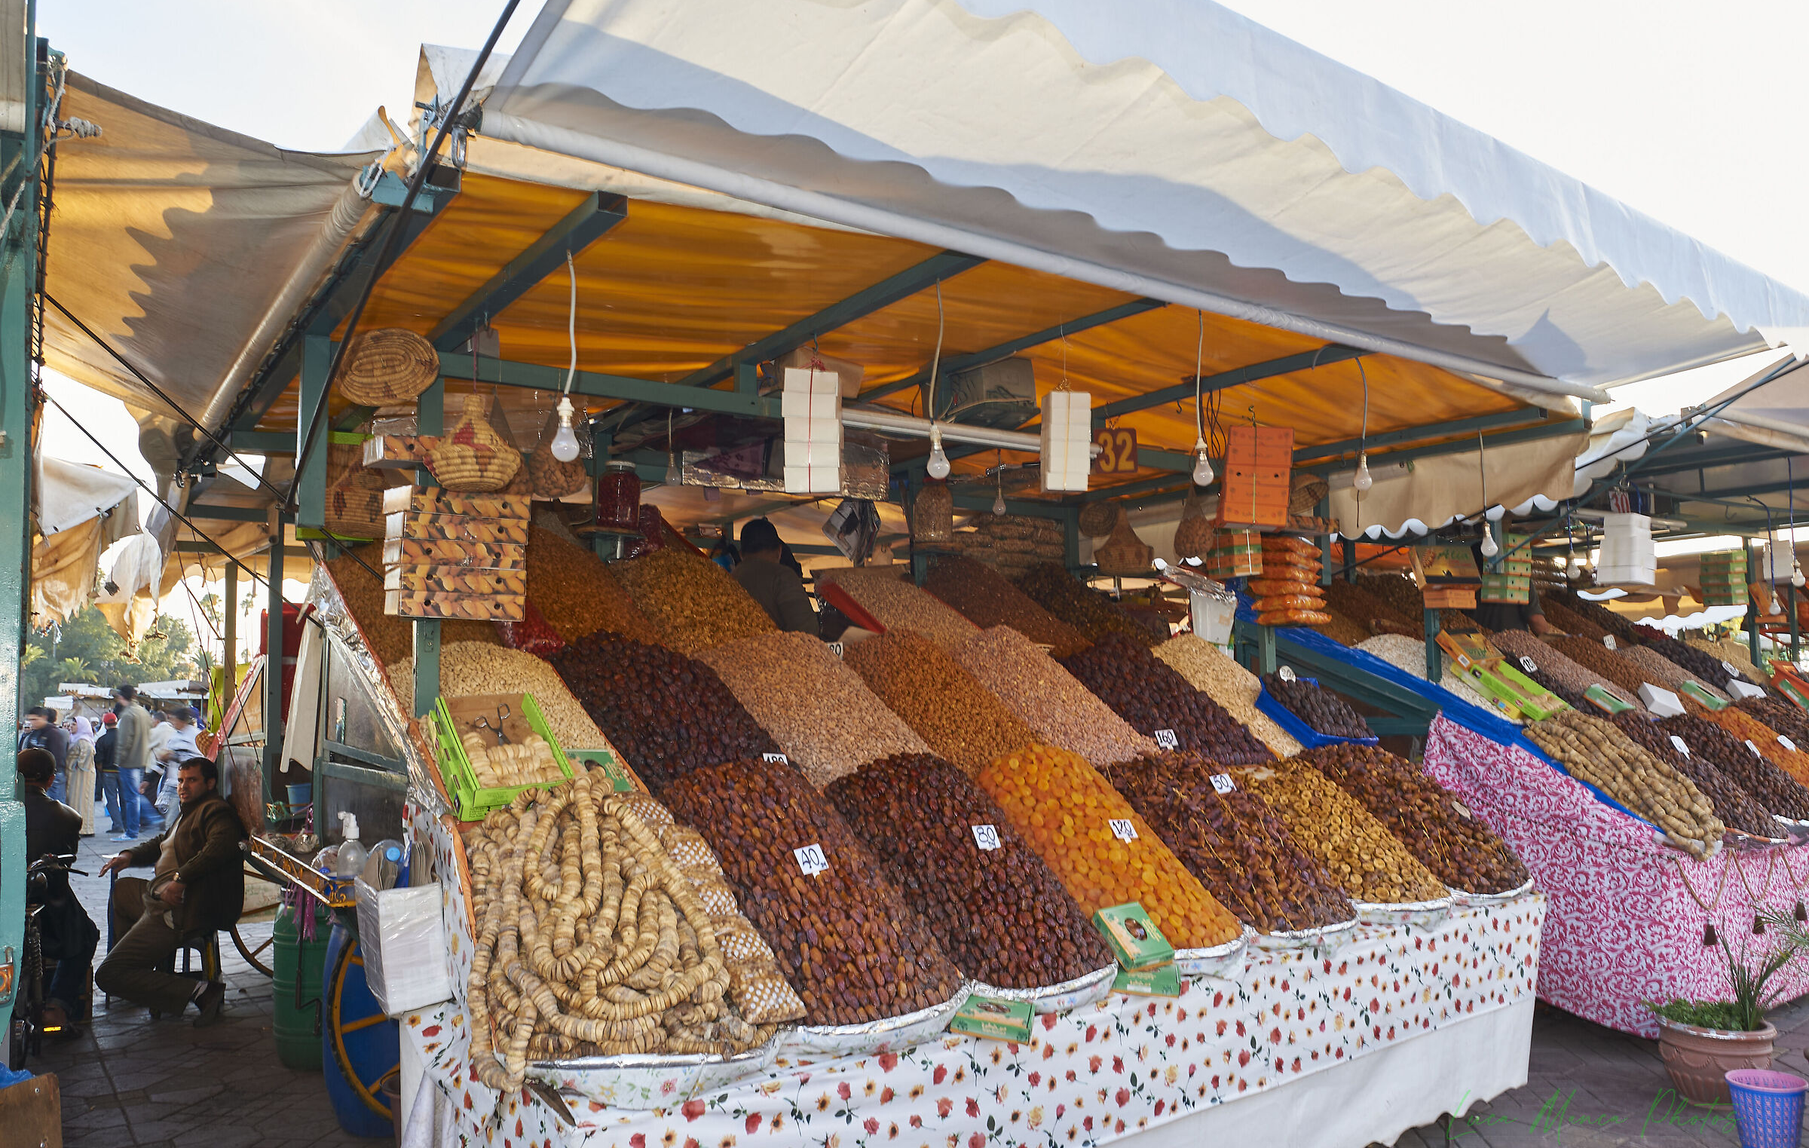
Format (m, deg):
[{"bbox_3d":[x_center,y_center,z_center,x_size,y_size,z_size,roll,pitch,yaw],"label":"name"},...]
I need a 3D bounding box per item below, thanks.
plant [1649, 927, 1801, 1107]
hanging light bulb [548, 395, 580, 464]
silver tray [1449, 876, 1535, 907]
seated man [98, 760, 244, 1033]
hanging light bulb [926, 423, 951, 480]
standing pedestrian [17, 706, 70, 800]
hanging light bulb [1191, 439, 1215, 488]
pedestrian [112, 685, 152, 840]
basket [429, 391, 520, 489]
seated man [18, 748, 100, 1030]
[{"bbox_3d":[3.029,1.630,4.820,0.520,0.650,0.500,0,-4,0],"label":"plant"},{"bbox_3d":[-0.733,-0.311,2.820,0.062,0.143,0.062,0,-4,0],"label":"hanging light bulb"},{"bbox_3d":[2.001,1.175,4.745,0.540,0.100,0.520,2,-6,-38],"label":"silver tray"},{"bbox_3d":[-3.508,1.518,6.250,0.570,1.280,0.740,-4,-6,44],"label":"seated man"},{"bbox_3d":[0.086,-0.306,3.290,0.061,0.140,0.061,0,-4,0],"label":"hanging light bulb"},{"bbox_3d":[-9.749,2.314,14.800,0.500,1.670,0.400,-4,-5,40],"label":"standing pedestrian"},{"bbox_3d":[0.850,-0.316,3.720,0.061,0.137,0.061,0,-4,0],"label":"hanging light bulb"},{"bbox_3d":[-8.712,2.123,14.700,0.400,1.750,0.480,0,-4,0],"label":"pedestrian"},{"bbox_3d":[-1.053,-0.322,3.200,0.240,0.225,0.240,0,-4,0],"label":"basket"},{"bbox_3d":[-3.893,1.439,5.950,0.600,1.300,0.750,3,-5,-40],"label":"seated man"}]

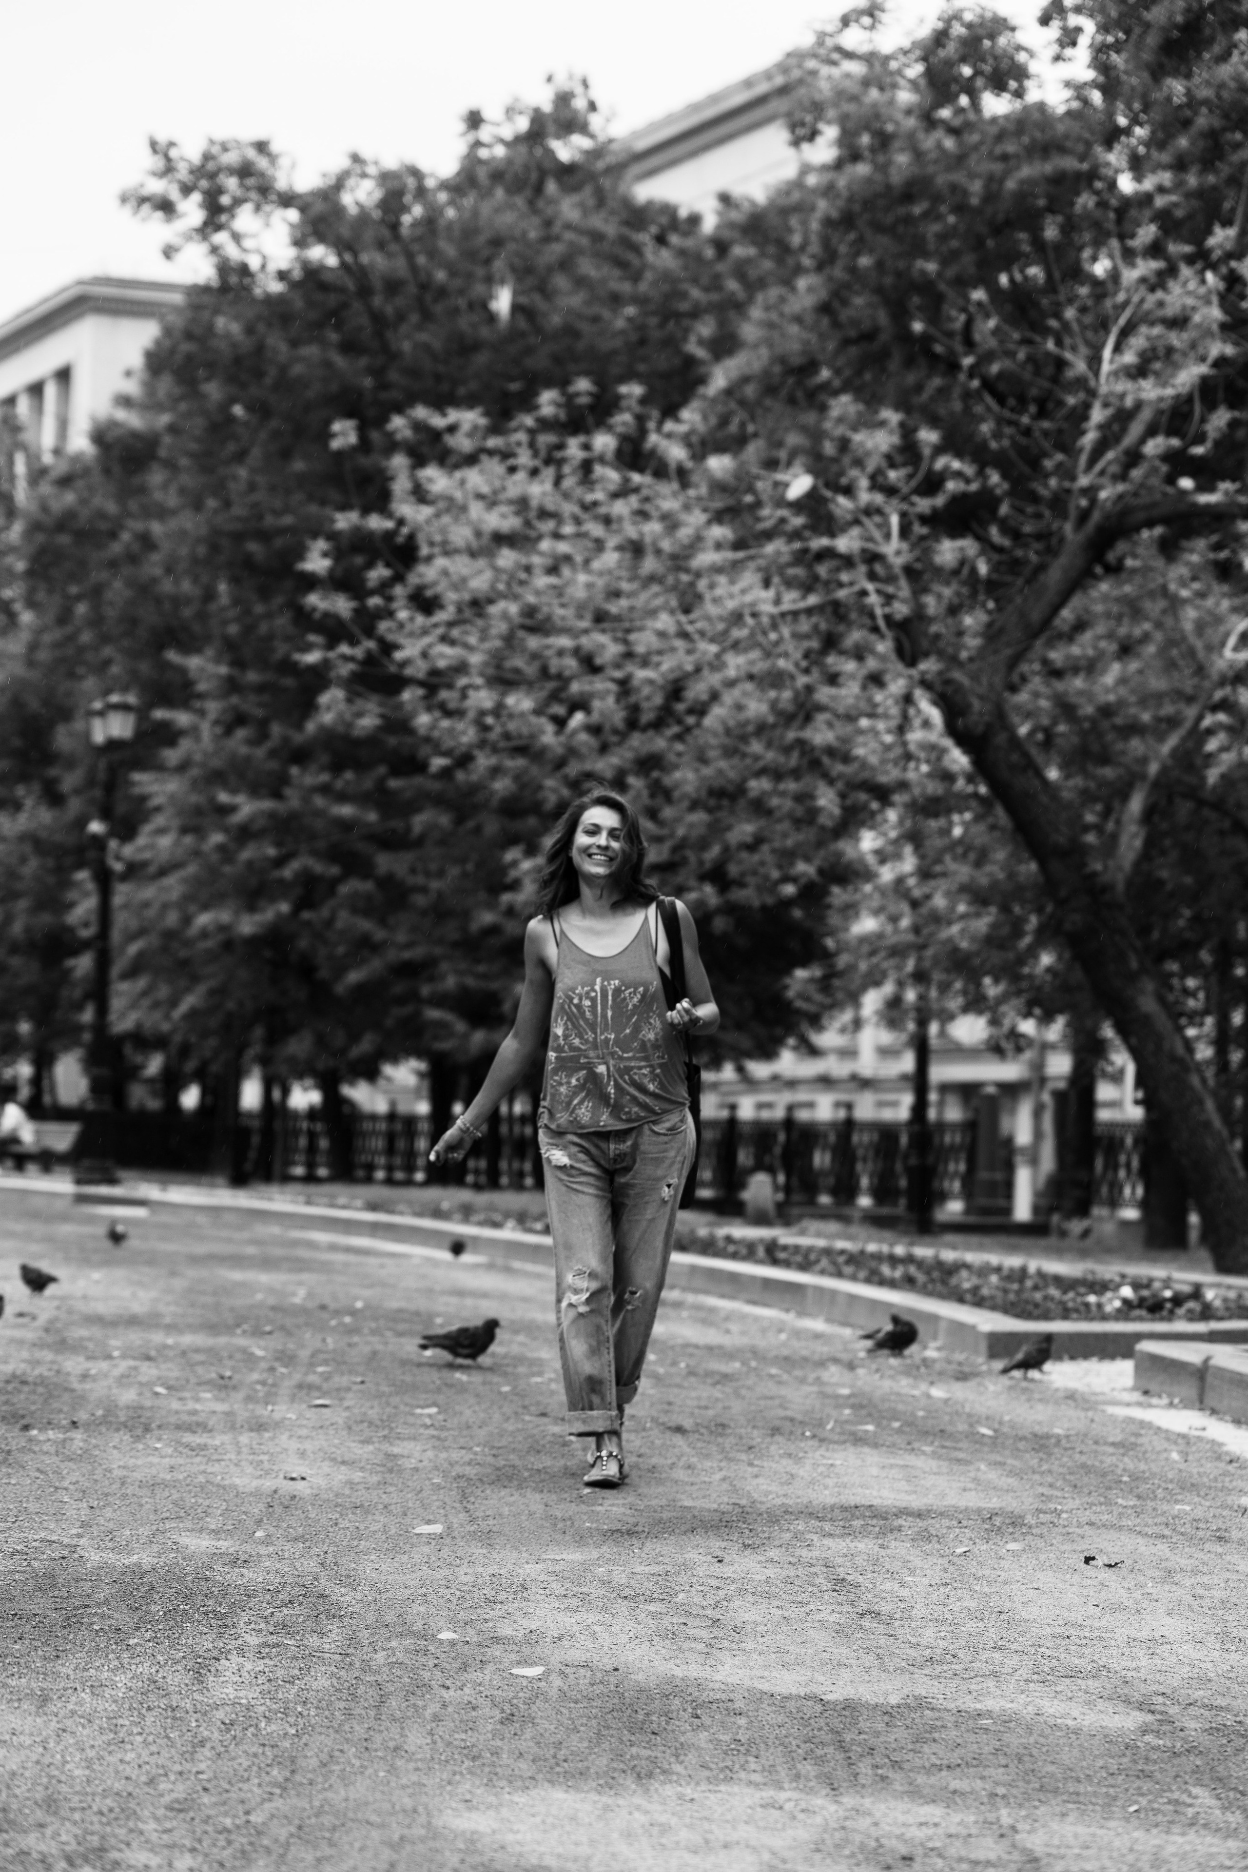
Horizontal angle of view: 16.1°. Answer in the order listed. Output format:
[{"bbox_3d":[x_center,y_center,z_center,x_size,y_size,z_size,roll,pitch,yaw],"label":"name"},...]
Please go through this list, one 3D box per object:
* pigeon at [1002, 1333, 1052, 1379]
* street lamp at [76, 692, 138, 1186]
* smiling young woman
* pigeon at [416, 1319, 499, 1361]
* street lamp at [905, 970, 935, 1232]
[{"bbox_3d":[1.416,1.477,15.546,0.240,0.163,0.110,3,-3,-42],"label":"pigeon"},{"bbox_3d":[-6.643,0.023,57.207,0.680,6.382,0.750,1,-3,-6],"label":"street lamp"},{"bbox_3d":[-0.121,0.481,10.750,0.680,1.670,0.580,1,-3,-1],"label":"smiling young woman"},{"bbox_3d":[-0.594,1.450,15.768,0.290,0.172,0.115,1,-3,-3],"label":"pigeon"},{"bbox_3d":[2.402,0.117,35.307,0.400,4.500,0.400,1,-3,0],"label":"street lamp"}]

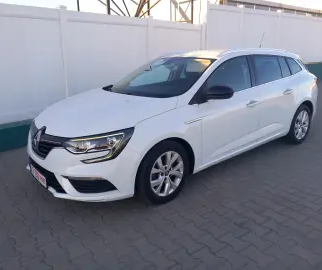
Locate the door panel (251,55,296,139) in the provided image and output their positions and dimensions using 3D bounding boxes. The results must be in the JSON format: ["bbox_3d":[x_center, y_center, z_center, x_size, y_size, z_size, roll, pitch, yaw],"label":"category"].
[{"bbox_3d":[1.518,-0.536,3.767,1.020,1.050,0.260,-14,19,-38],"label":"door panel"}]

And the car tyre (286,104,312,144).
[{"bbox_3d":[2.097,-0.161,4.337,0.632,0.632,0.210,-14,19,-38],"label":"car tyre"}]

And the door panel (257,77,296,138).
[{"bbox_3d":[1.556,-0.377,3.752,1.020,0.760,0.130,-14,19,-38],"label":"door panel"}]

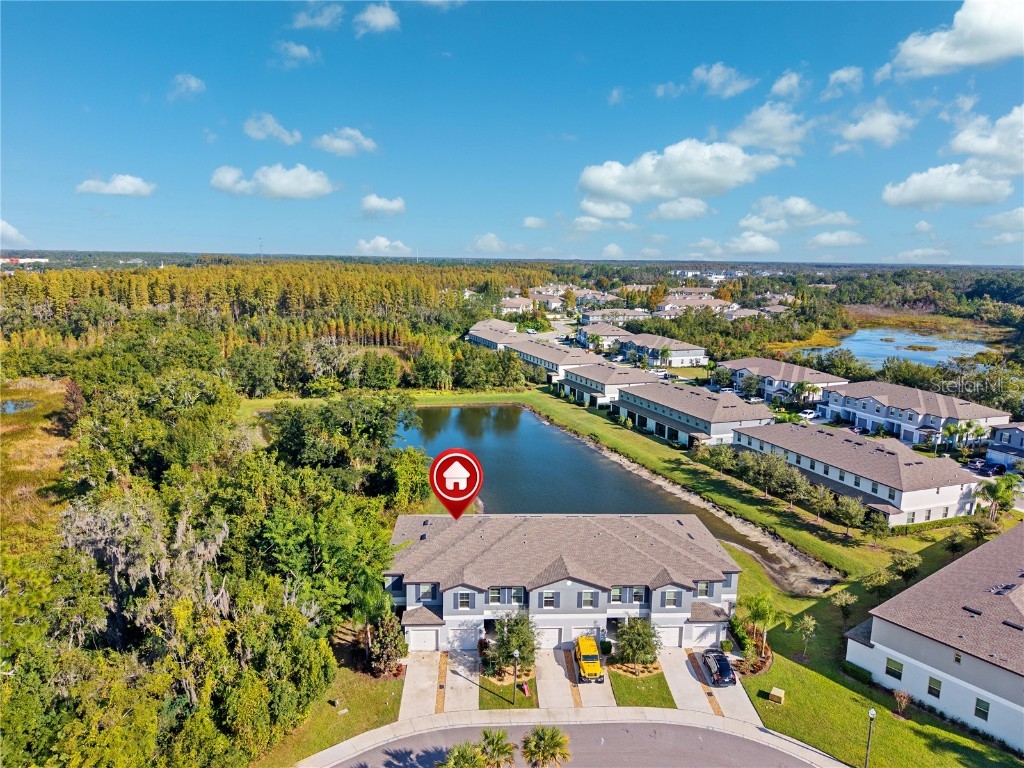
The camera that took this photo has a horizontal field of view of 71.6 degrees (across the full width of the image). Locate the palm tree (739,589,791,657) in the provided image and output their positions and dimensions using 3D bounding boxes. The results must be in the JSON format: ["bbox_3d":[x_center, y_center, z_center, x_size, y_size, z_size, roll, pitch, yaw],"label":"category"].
[{"bbox_3d":[22.923,21.849,63.966,4.500,5.900,4.500,1,10,0],"label":"palm tree"}]

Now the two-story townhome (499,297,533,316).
[{"bbox_3d":[2.720,-46.270,431.590,20.000,9.200,18.000,-2,10,-15],"label":"two-story townhome"}]

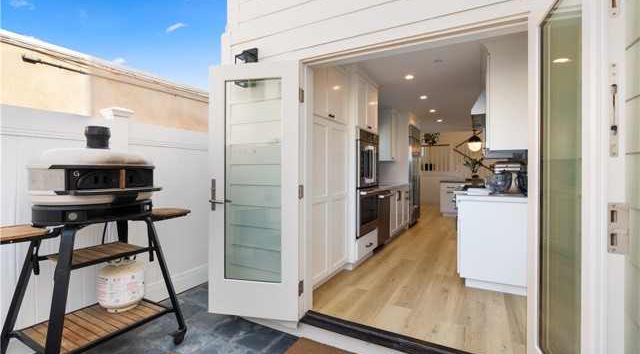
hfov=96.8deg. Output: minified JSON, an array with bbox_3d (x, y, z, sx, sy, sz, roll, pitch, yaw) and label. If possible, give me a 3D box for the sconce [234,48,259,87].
[{"bbox_3d":[-0.662,-0.952,2.508,0.170,0.370,0.170,1,1,28],"label":"sconce"}]

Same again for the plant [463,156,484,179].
[{"bbox_3d":[3.878,-0.239,7.150,0.530,0.580,0.460,1,1,29],"label":"plant"}]

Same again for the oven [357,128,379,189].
[{"bbox_3d":[0.400,-0.212,3.811,0.610,0.690,0.760,1,1,29],"label":"oven"}]

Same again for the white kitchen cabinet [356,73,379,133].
[{"bbox_3d":[0.370,-0.928,3.826,0.600,0.650,0.800,1,1,29],"label":"white kitchen cabinet"}]

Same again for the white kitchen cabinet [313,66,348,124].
[{"bbox_3d":[-0.130,-0.919,3.108,0.520,0.650,0.920,1,1,29],"label":"white kitchen cabinet"}]

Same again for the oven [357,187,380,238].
[{"bbox_3d":[0.400,0.427,3.823,0.620,0.570,0.760,1,1,29],"label":"oven"}]

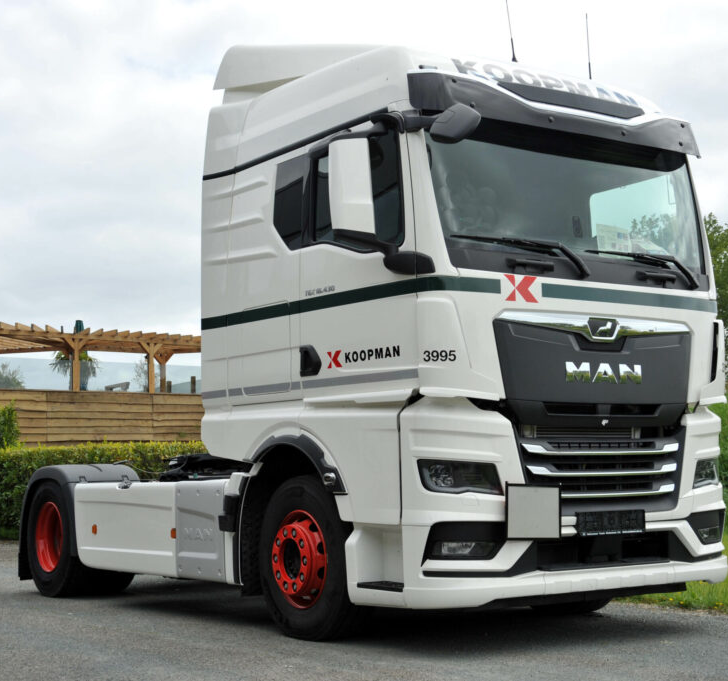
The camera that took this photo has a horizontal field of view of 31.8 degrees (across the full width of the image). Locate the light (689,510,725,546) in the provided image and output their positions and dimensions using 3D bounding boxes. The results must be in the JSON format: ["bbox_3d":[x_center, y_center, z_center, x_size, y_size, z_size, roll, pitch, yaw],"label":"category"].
[{"bbox_3d":[2.084,1.148,7.878,0.180,0.200,0.450,-6,-8,44],"label":"light"}]

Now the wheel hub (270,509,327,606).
[{"bbox_3d":[-0.383,1.320,7.700,0.200,0.600,0.600,3,-7,-36],"label":"wheel hub"}]

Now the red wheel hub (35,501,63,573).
[{"bbox_3d":[-2.546,1.657,10.783,0.200,0.600,0.600,3,-7,-36],"label":"red wheel hub"}]

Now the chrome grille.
[{"bbox_3d":[1.365,0.724,7.294,1.310,0.470,0.160,3,-7,-36],"label":"chrome grille"}]

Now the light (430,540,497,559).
[{"bbox_3d":[0.516,1.103,6.726,0.380,0.105,0.130,2,-6,-26],"label":"light"}]

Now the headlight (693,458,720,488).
[{"bbox_3d":[2.083,0.813,7.927,0.200,0.210,0.430,-6,-8,44],"label":"headlight"}]

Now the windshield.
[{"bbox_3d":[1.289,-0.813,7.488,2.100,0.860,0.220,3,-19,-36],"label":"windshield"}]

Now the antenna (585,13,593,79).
[{"bbox_3d":[1.401,-1.827,7.959,0.020,0.441,0.020,3,-9,-36],"label":"antenna"}]

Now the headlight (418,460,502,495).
[{"bbox_3d":[0.516,0.736,6.804,0.430,0.210,0.200,2,-6,-26],"label":"headlight"}]

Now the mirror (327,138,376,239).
[{"bbox_3d":[-0.063,-0.821,6.867,0.260,0.540,0.140,1,-6,-24],"label":"mirror"}]

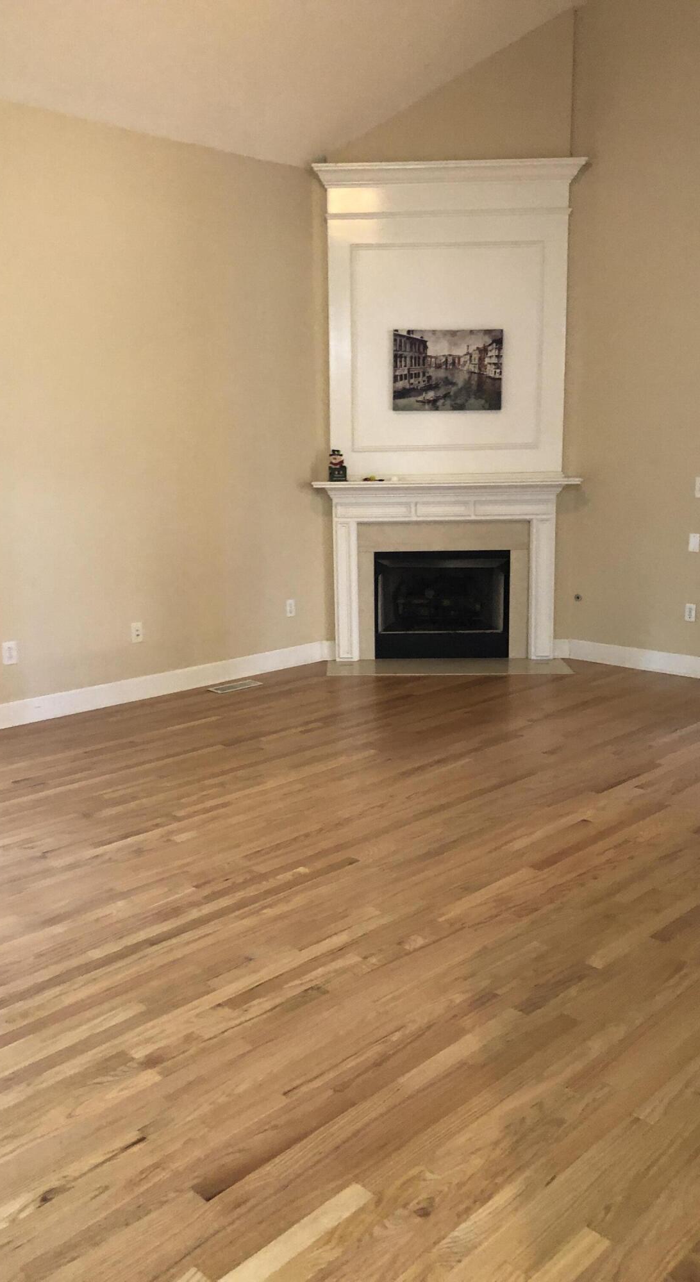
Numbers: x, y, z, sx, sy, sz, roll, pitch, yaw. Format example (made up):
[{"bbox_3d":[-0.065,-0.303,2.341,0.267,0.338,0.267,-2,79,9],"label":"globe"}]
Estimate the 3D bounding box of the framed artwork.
[{"bbox_3d":[0.635,-1.758,6.736,0.709,0.507,0.030,-1,11,2],"label":"framed artwork"}]

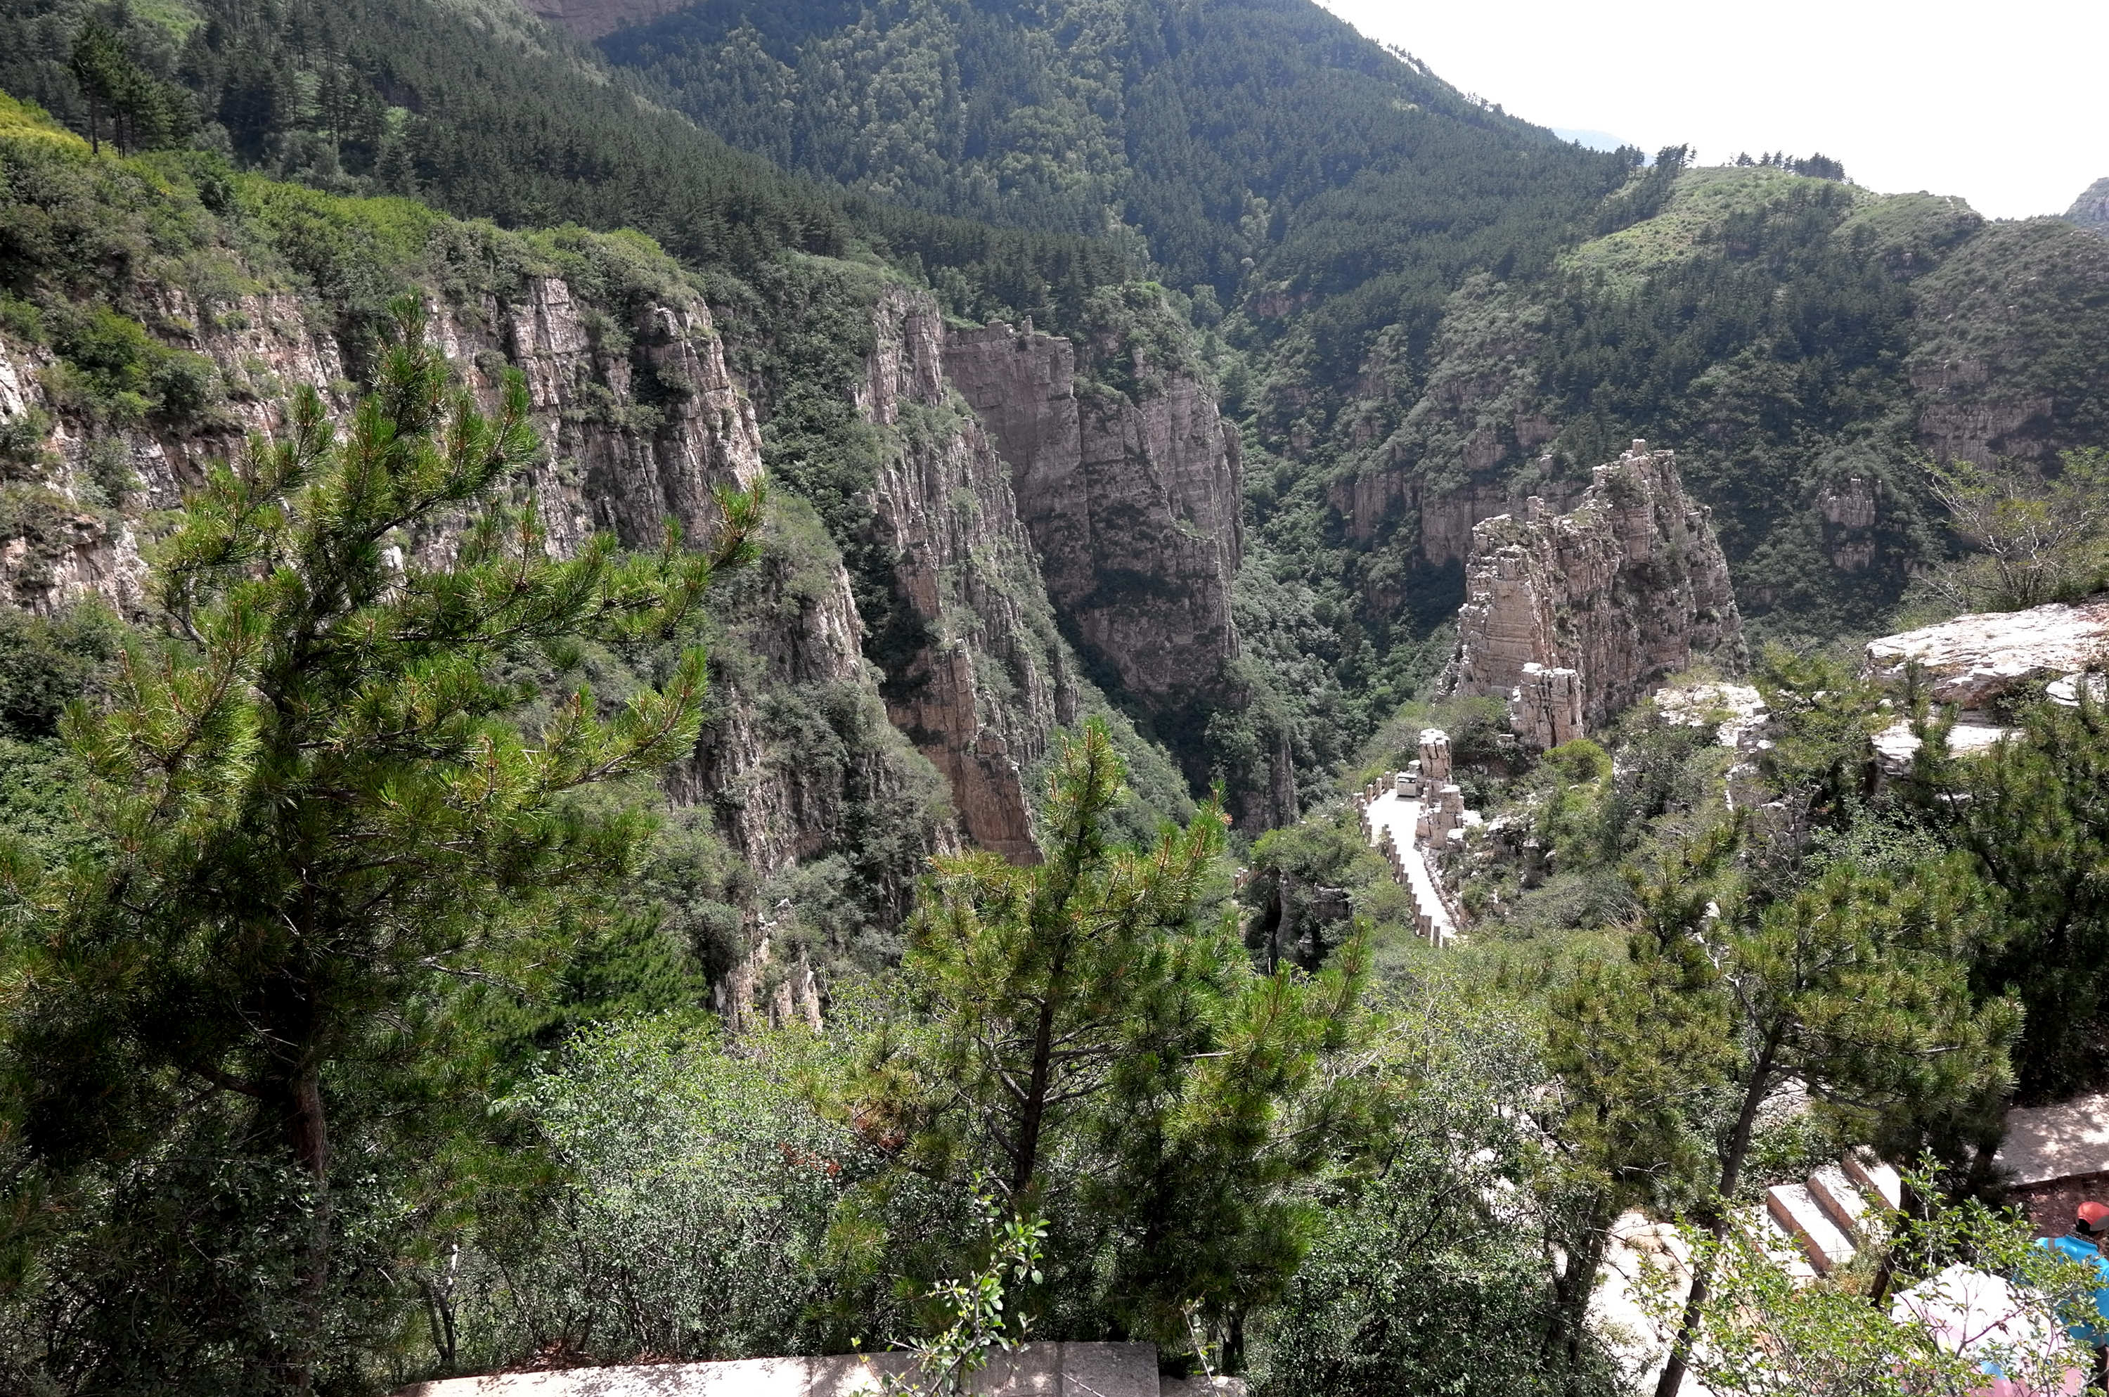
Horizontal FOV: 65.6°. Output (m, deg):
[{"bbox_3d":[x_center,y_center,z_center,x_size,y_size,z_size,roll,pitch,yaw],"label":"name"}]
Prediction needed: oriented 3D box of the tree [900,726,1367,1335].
[{"bbox_3d":[0.290,1.440,6.500,1.850,2.800,1.750,0,13,0],"label":"tree"}]

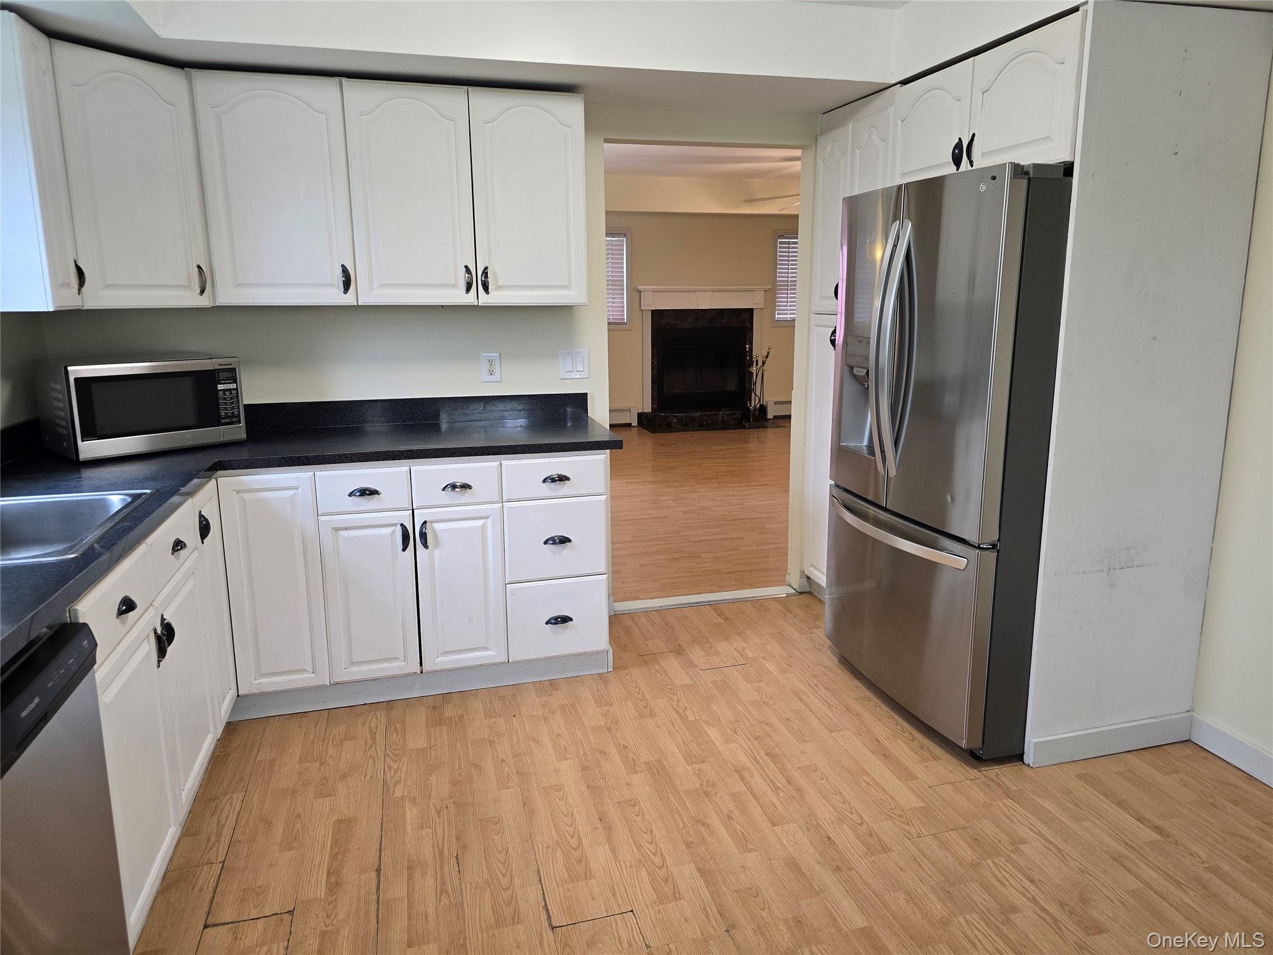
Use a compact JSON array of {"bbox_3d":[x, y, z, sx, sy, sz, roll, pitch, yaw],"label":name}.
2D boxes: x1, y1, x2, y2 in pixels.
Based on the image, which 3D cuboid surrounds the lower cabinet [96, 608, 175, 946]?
[{"bbox_3d":[-1.295,0.636,1.754,0.500,0.596,0.380,-4,12,-15],"label":"lower cabinet"}]

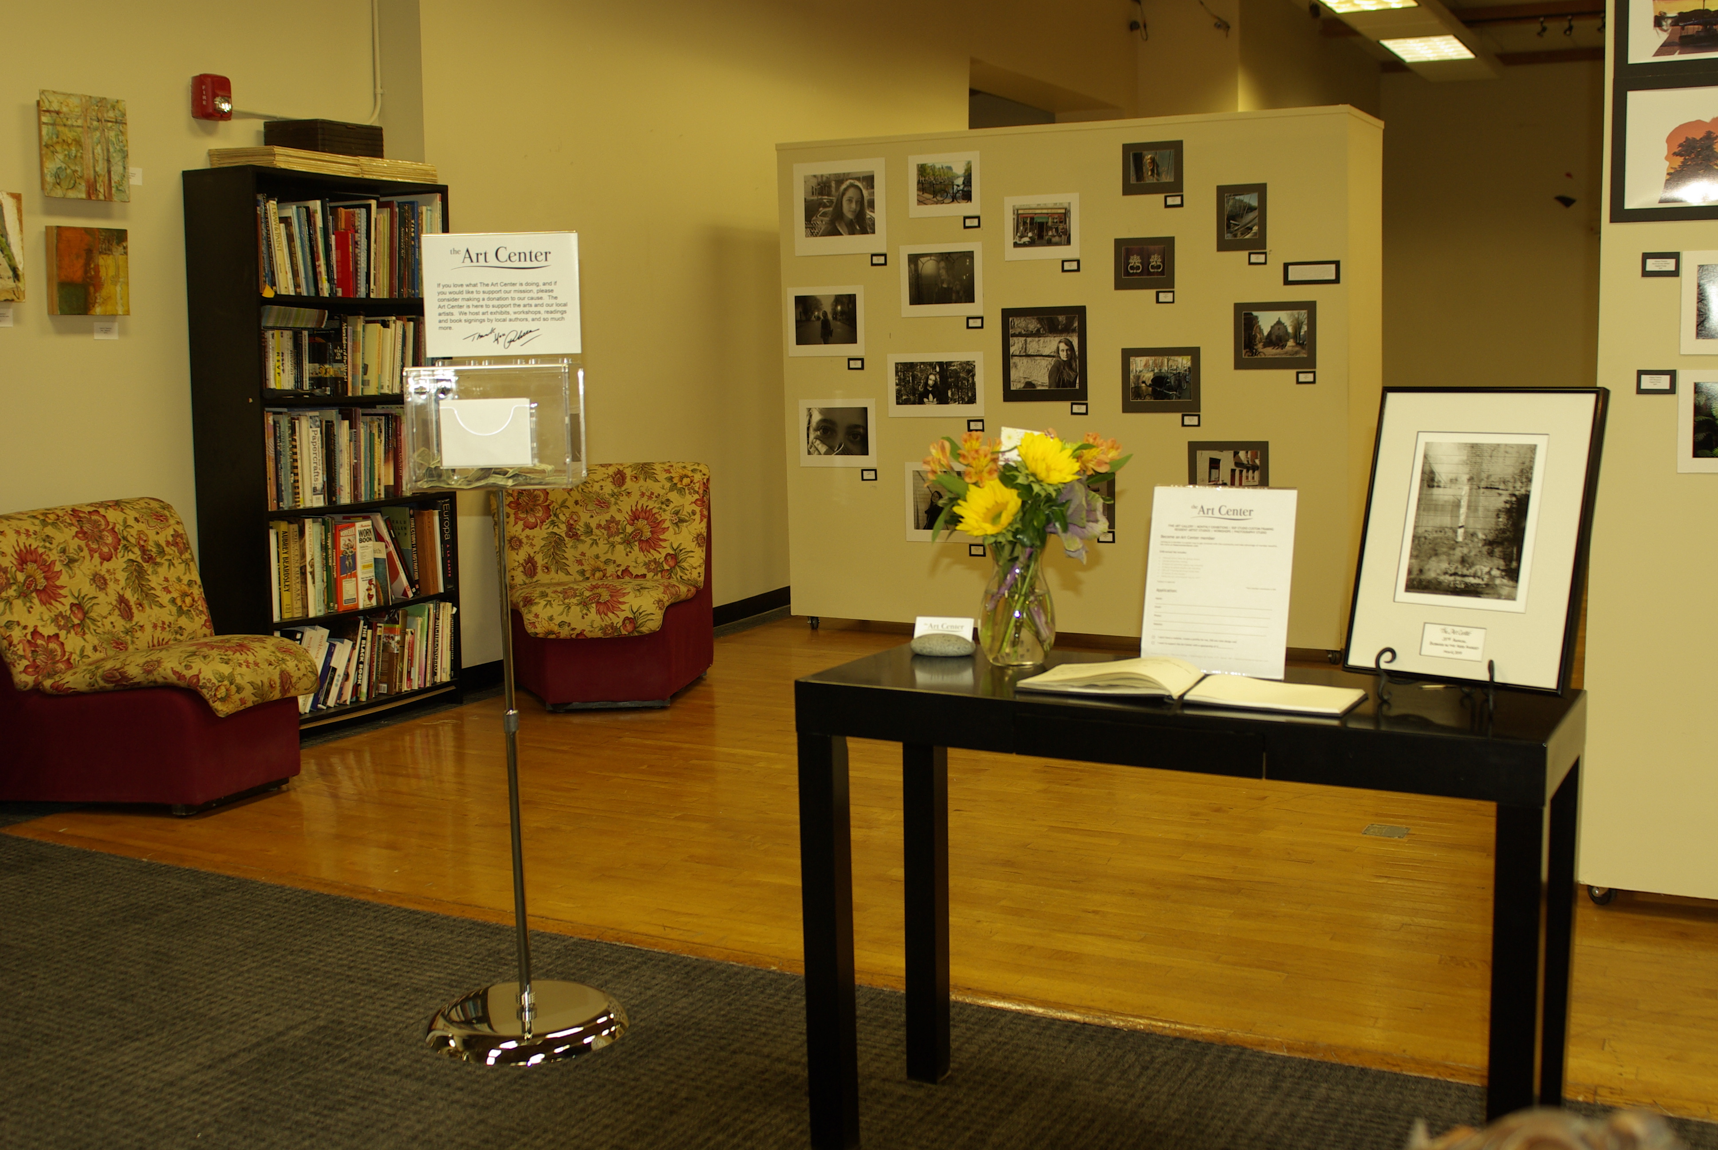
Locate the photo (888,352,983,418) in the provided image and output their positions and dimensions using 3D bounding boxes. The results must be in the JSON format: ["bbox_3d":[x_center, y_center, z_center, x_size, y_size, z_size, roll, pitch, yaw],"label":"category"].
[{"bbox_3d":[0.320,-0.793,7.198,0.437,0.264,0.015,3,8,27],"label":"photo"}]

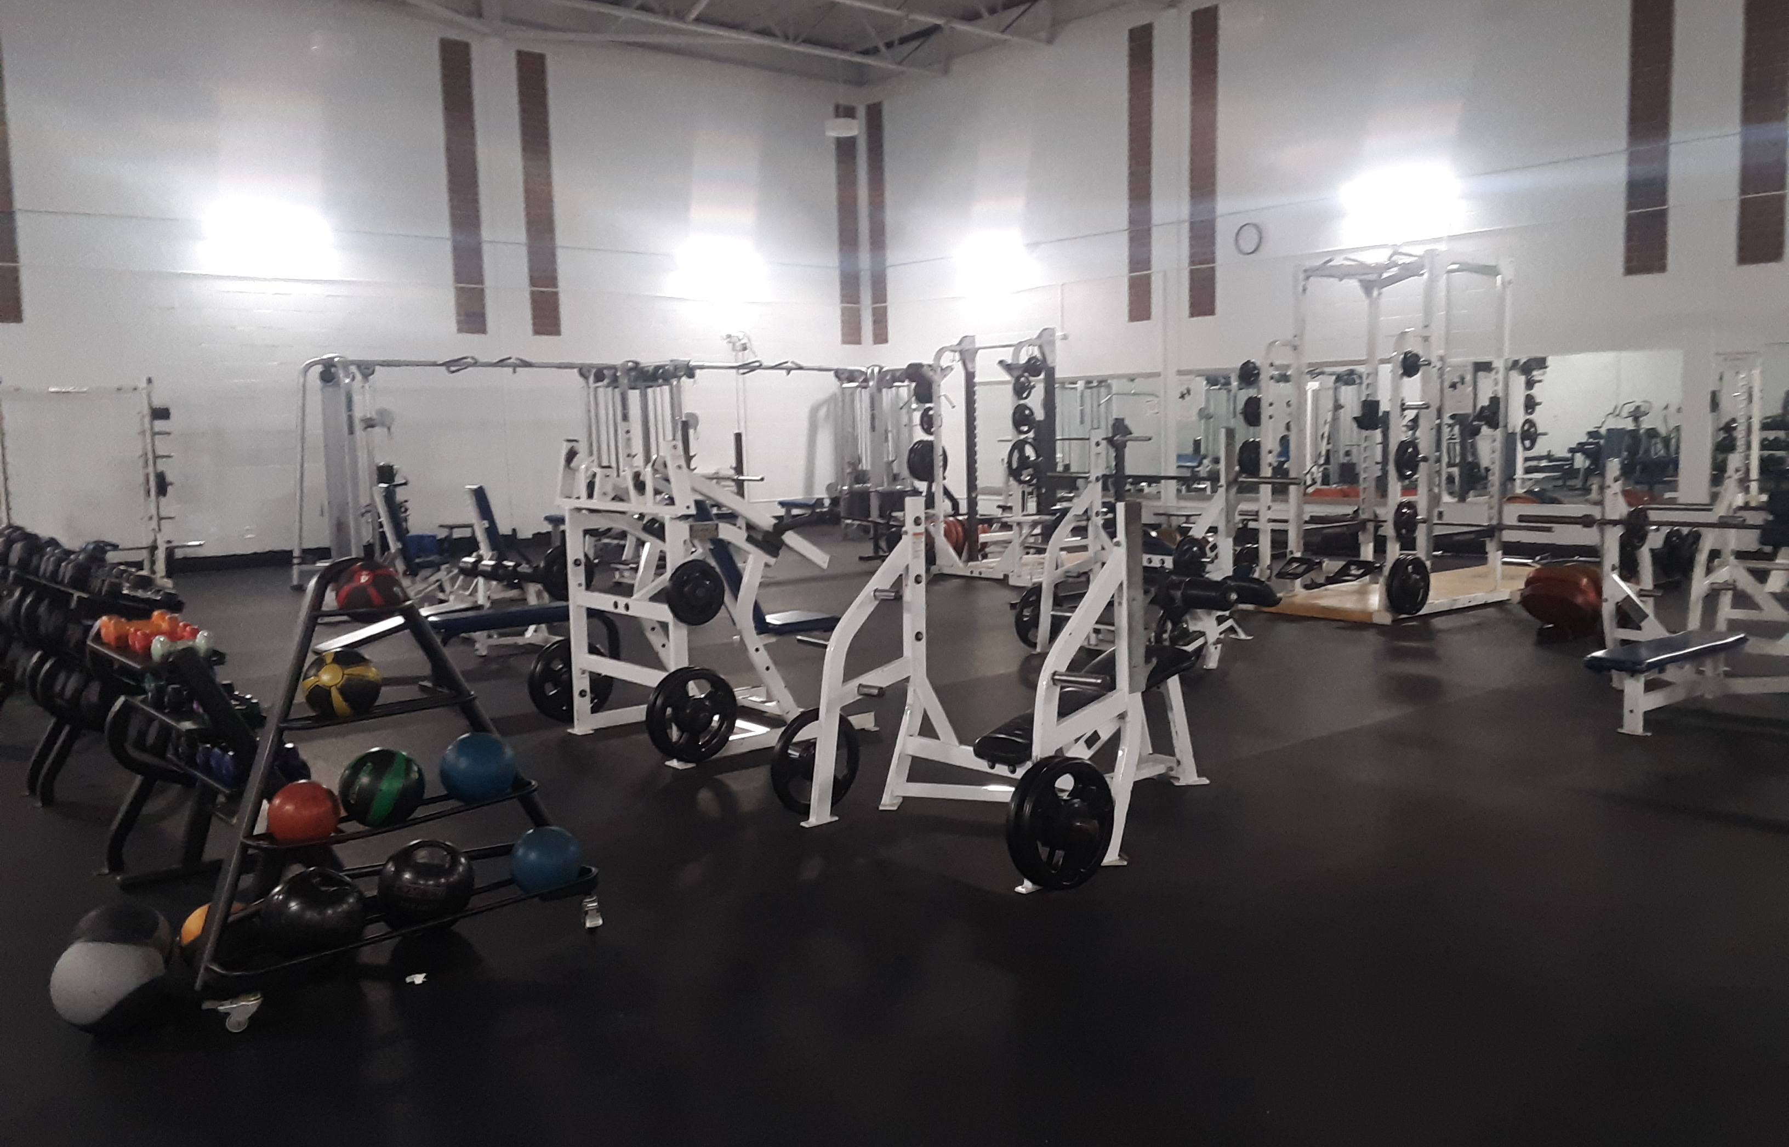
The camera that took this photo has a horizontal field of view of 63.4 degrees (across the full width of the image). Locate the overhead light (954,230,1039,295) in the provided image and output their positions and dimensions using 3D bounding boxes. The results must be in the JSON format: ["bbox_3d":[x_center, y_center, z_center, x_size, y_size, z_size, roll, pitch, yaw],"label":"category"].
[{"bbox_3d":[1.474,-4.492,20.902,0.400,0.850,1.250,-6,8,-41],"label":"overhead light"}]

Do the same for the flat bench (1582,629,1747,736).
[{"bbox_3d":[3.776,0.531,7.076,1.220,0.375,0.320,-6,8,-41],"label":"flat bench"}]

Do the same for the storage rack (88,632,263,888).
[{"bbox_3d":[-2.722,0.626,5.478,0.600,0.830,0.880,-6,8,-41],"label":"storage rack"}]

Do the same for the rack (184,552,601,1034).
[{"bbox_3d":[-1.460,0.536,4.165,1.200,1.210,0.500,-6,8,-41],"label":"rack"}]

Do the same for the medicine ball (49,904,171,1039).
[{"bbox_3d":[-2.067,1.038,3.823,0.315,0.315,0.315,-6,8,-41],"label":"medicine ball"}]

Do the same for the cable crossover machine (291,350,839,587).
[{"bbox_3d":[-3.383,-1.310,17.083,7.150,2.400,1.100,-6,8,-41],"label":"cable crossover machine"}]

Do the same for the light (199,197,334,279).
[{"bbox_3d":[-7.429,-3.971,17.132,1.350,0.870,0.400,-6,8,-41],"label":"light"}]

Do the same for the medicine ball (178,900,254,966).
[{"bbox_3d":[-1.886,1.044,4.087,0.235,0.235,0.235,-1,6,0],"label":"medicine ball"}]

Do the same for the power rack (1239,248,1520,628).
[{"bbox_3d":[3.857,-1.084,11.411,1.750,2.710,1.650,-6,8,-41],"label":"power rack"}]

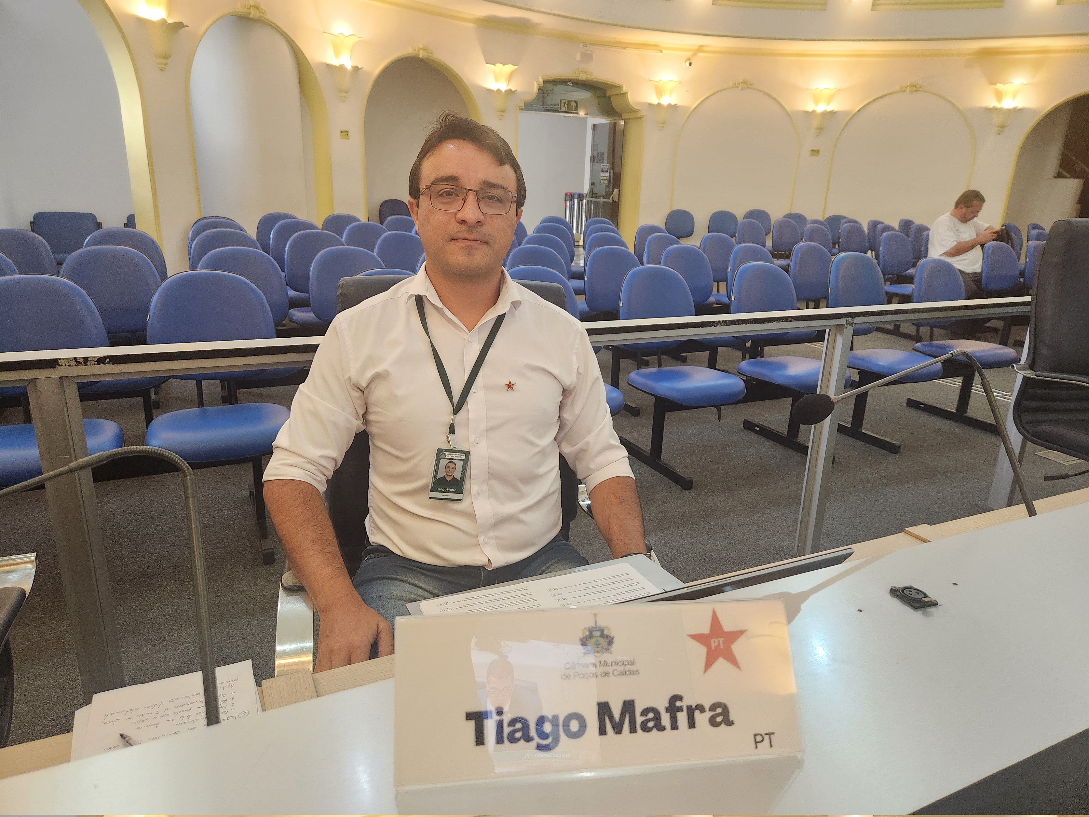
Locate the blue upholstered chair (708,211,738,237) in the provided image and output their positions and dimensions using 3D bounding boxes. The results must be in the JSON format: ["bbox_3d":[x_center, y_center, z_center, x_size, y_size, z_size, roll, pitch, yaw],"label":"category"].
[{"bbox_3d":[2.681,-2.482,10.843,0.475,0.874,0.580,3,17,2],"label":"blue upholstered chair"}]

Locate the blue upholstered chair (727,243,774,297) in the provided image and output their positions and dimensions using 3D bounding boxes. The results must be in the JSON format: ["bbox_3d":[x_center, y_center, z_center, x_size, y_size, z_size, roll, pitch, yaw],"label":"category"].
[{"bbox_3d":[1.468,-0.605,4.737,0.450,0.906,0.570,-7,19,-26],"label":"blue upholstered chair"}]

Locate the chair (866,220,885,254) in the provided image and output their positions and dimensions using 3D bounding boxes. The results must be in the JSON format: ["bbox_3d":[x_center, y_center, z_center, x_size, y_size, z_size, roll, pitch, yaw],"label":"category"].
[{"bbox_3d":[4.481,-1.985,9.452,0.475,0.874,0.580,-6,19,-24],"label":"chair"}]

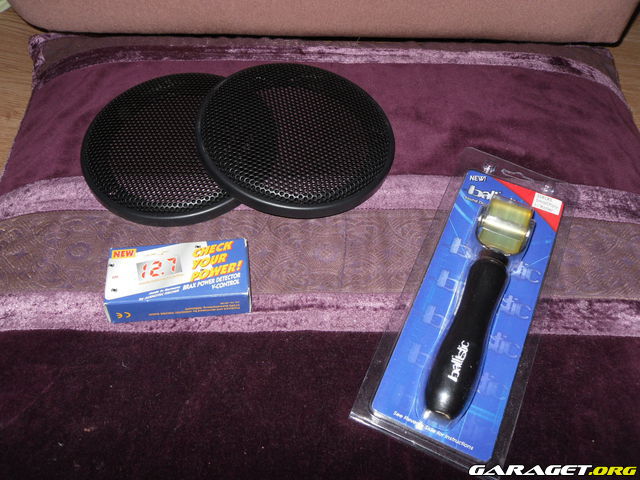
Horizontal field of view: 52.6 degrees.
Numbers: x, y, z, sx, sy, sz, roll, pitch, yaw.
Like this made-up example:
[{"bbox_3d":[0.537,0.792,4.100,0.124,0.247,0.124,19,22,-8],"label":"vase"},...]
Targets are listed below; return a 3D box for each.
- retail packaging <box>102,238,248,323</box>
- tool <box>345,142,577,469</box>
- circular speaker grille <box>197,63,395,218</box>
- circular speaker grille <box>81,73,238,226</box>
[{"bbox_3d":[-0.098,0.029,0.457,0.096,0.023,0.049,-4,50,-5],"label":"retail packaging"},{"bbox_3d":[0.119,0.021,0.467,0.099,0.038,0.275,20,53,12],"label":"tool"},{"bbox_3d":[-0.018,-0.092,0.546,0.168,0.019,0.168,5,55,-7],"label":"circular speaker grille"},{"bbox_3d":[-0.119,-0.085,0.549,0.168,0.019,0.168,0,55,0],"label":"circular speaker grille"}]

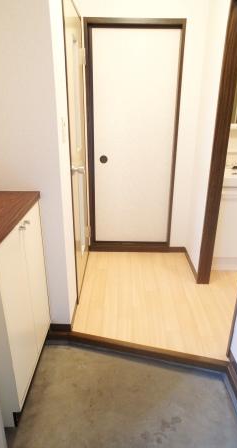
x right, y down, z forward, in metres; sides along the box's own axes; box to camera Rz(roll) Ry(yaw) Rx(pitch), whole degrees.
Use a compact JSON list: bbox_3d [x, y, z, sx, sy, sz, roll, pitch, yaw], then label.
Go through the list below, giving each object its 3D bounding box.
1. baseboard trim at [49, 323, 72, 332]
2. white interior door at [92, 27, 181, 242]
[{"bbox_3d":[-0.361,0.647,1.867,0.140,0.060,0.020,1,22,1],"label":"baseboard trim"},{"bbox_3d":[0.137,-0.655,2.599,0.690,1.780,0.040,1,22,1],"label":"white interior door"}]

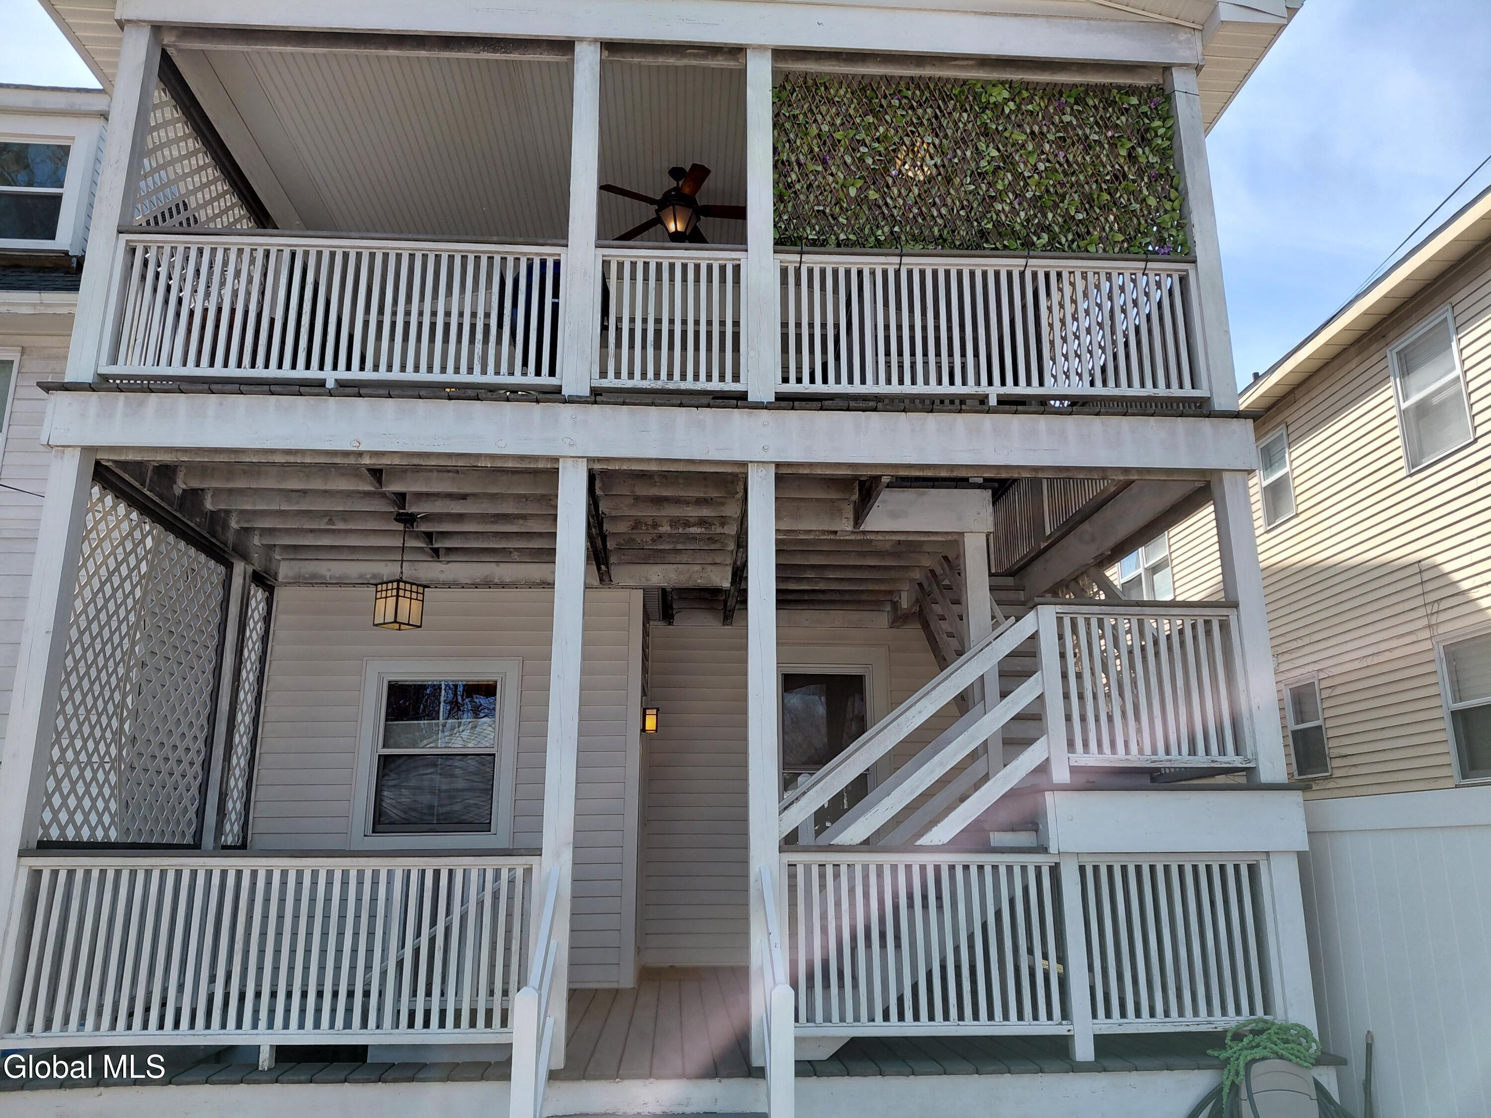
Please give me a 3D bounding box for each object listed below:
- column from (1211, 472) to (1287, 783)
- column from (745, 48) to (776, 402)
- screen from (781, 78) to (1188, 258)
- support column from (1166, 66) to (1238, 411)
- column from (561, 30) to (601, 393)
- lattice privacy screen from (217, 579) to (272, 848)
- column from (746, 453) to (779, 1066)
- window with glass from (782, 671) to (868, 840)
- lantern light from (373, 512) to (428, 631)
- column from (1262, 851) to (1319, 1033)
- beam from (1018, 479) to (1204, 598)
[{"bbox_3d":[2.634,0.342,5.647,0.140,1.635,0.140,1,-15,-4],"label":"column"},{"bbox_3d":[0.077,-1.857,5.963,0.137,2.172,0.134,1,-15,-4],"label":"column"},{"bbox_3d":[1.330,-2.258,6.176,2.374,1.180,0.088,1,-15,-4],"label":"screen"},{"bbox_3d":[2.576,-1.825,6.118,0.137,2.172,0.134,1,-15,-4],"label":"support column"},{"bbox_3d":[-0.883,-1.869,5.904,0.137,2.172,0.134,1,-15,-4],"label":"column"},{"bbox_3d":[-3.486,1.051,7.513,0.039,1.872,0.526,1,-15,-4],"label":"lattice privacy screen"},{"bbox_3d":[0.086,0.889,5.253,0.137,2.891,0.134,1,-15,-4],"label":"column"},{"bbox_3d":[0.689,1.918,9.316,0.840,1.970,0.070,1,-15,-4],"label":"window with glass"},{"bbox_3d":[-2.103,0.076,6.594,0.230,0.692,0.230,-8,-17,29],"label":"lantern light"},{"bbox_3d":[2.636,1.908,5.239,0.140,0.928,0.140,1,-15,-4],"label":"column"},{"bbox_3d":[2.524,-0.145,7.630,0.140,0.300,3.460,1,-15,-4],"label":"beam"}]

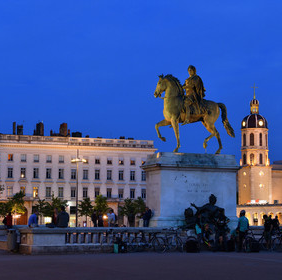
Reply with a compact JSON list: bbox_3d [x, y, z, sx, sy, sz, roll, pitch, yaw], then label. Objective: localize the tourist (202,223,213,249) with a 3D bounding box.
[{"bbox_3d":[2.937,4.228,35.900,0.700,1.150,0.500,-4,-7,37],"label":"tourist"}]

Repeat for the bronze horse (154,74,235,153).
[{"bbox_3d":[2.986,-1.366,46.000,4.800,4.250,1.400,2,-6,-20],"label":"bronze horse"}]

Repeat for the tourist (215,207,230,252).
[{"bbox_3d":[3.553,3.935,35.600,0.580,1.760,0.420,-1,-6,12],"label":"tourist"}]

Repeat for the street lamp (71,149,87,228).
[{"bbox_3d":[-9.067,7.310,120.000,2.200,12.000,2.200,0,-6,0],"label":"street lamp"}]

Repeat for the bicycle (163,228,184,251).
[{"bbox_3d":[1.399,4.355,35.700,1.680,1.080,0.550,0,-6,0],"label":"bicycle"}]

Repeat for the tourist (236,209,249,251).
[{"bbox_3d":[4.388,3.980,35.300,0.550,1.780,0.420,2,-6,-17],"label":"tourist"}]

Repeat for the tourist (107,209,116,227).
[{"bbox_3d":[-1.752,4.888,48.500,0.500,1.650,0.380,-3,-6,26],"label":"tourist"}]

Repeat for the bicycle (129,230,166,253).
[{"bbox_3d":[0.284,4.378,35.700,1.700,1.020,0.550,2,-6,-11],"label":"bicycle"}]

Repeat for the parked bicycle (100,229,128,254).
[{"bbox_3d":[-1.121,4.319,35.200,1.680,1.020,0.550,2,-6,-13],"label":"parked bicycle"}]

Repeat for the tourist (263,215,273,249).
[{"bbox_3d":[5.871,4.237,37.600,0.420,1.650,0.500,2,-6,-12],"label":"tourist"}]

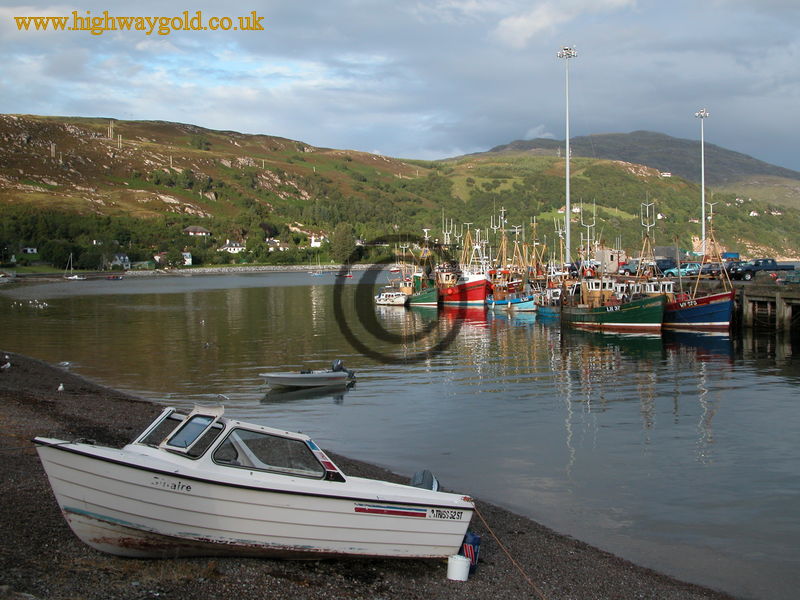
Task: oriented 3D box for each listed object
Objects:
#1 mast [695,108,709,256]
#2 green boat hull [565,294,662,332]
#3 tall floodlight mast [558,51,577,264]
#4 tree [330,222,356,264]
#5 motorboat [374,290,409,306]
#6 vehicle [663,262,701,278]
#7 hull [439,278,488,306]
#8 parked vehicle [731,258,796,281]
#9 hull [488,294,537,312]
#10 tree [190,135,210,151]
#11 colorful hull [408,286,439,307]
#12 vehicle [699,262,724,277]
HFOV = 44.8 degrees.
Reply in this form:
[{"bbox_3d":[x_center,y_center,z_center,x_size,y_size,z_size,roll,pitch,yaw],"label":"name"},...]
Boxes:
[{"bbox_3d":[48.812,-17.843,156.000,2.200,26.000,2.200,0,2,18],"label":"mast"},{"bbox_3d":[16.578,0.935,75.724,8.900,2.700,3.300,2,3,45],"label":"green boat hull"},{"bbox_3d":[18.900,-15.640,109.000,2.200,26.000,2.200,0,2,12],"label":"tall floodlight mast"},{"bbox_3d":[-26.777,-26.777,460.000,12.300,19.900,12.000,0,2,0],"label":"tree"},{"bbox_3d":[-1.039,-0.321,112.000,2.100,1.850,5.200,-2,3,-41],"label":"motorboat"},{"bbox_3d":[28.137,-2.934,96.500,3.900,1.420,1.660,0,2,6],"label":"vehicle"},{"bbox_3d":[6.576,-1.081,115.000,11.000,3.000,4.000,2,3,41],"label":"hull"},{"bbox_3d":[30.897,-2.580,82.500,4.900,1.780,1.760,-1,2,0],"label":"parked vehicle"},{"bbox_3d":[11.839,0.376,102.712,6.300,1.750,2.300,2,3,45],"label":"hull"},{"bbox_3d":[-174.712,-137.930,850.000,17.000,13.500,15.000,-1,2,-13],"label":"tree"},{"bbox_3d":[2.073,-0.445,120.064,2.700,2.200,7.200,-3,3,-45],"label":"colorful hull"},{"bbox_3d":[27.627,-2.526,86.500,4.000,1.420,1.680,-2,2,-22],"label":"vehicle"}]

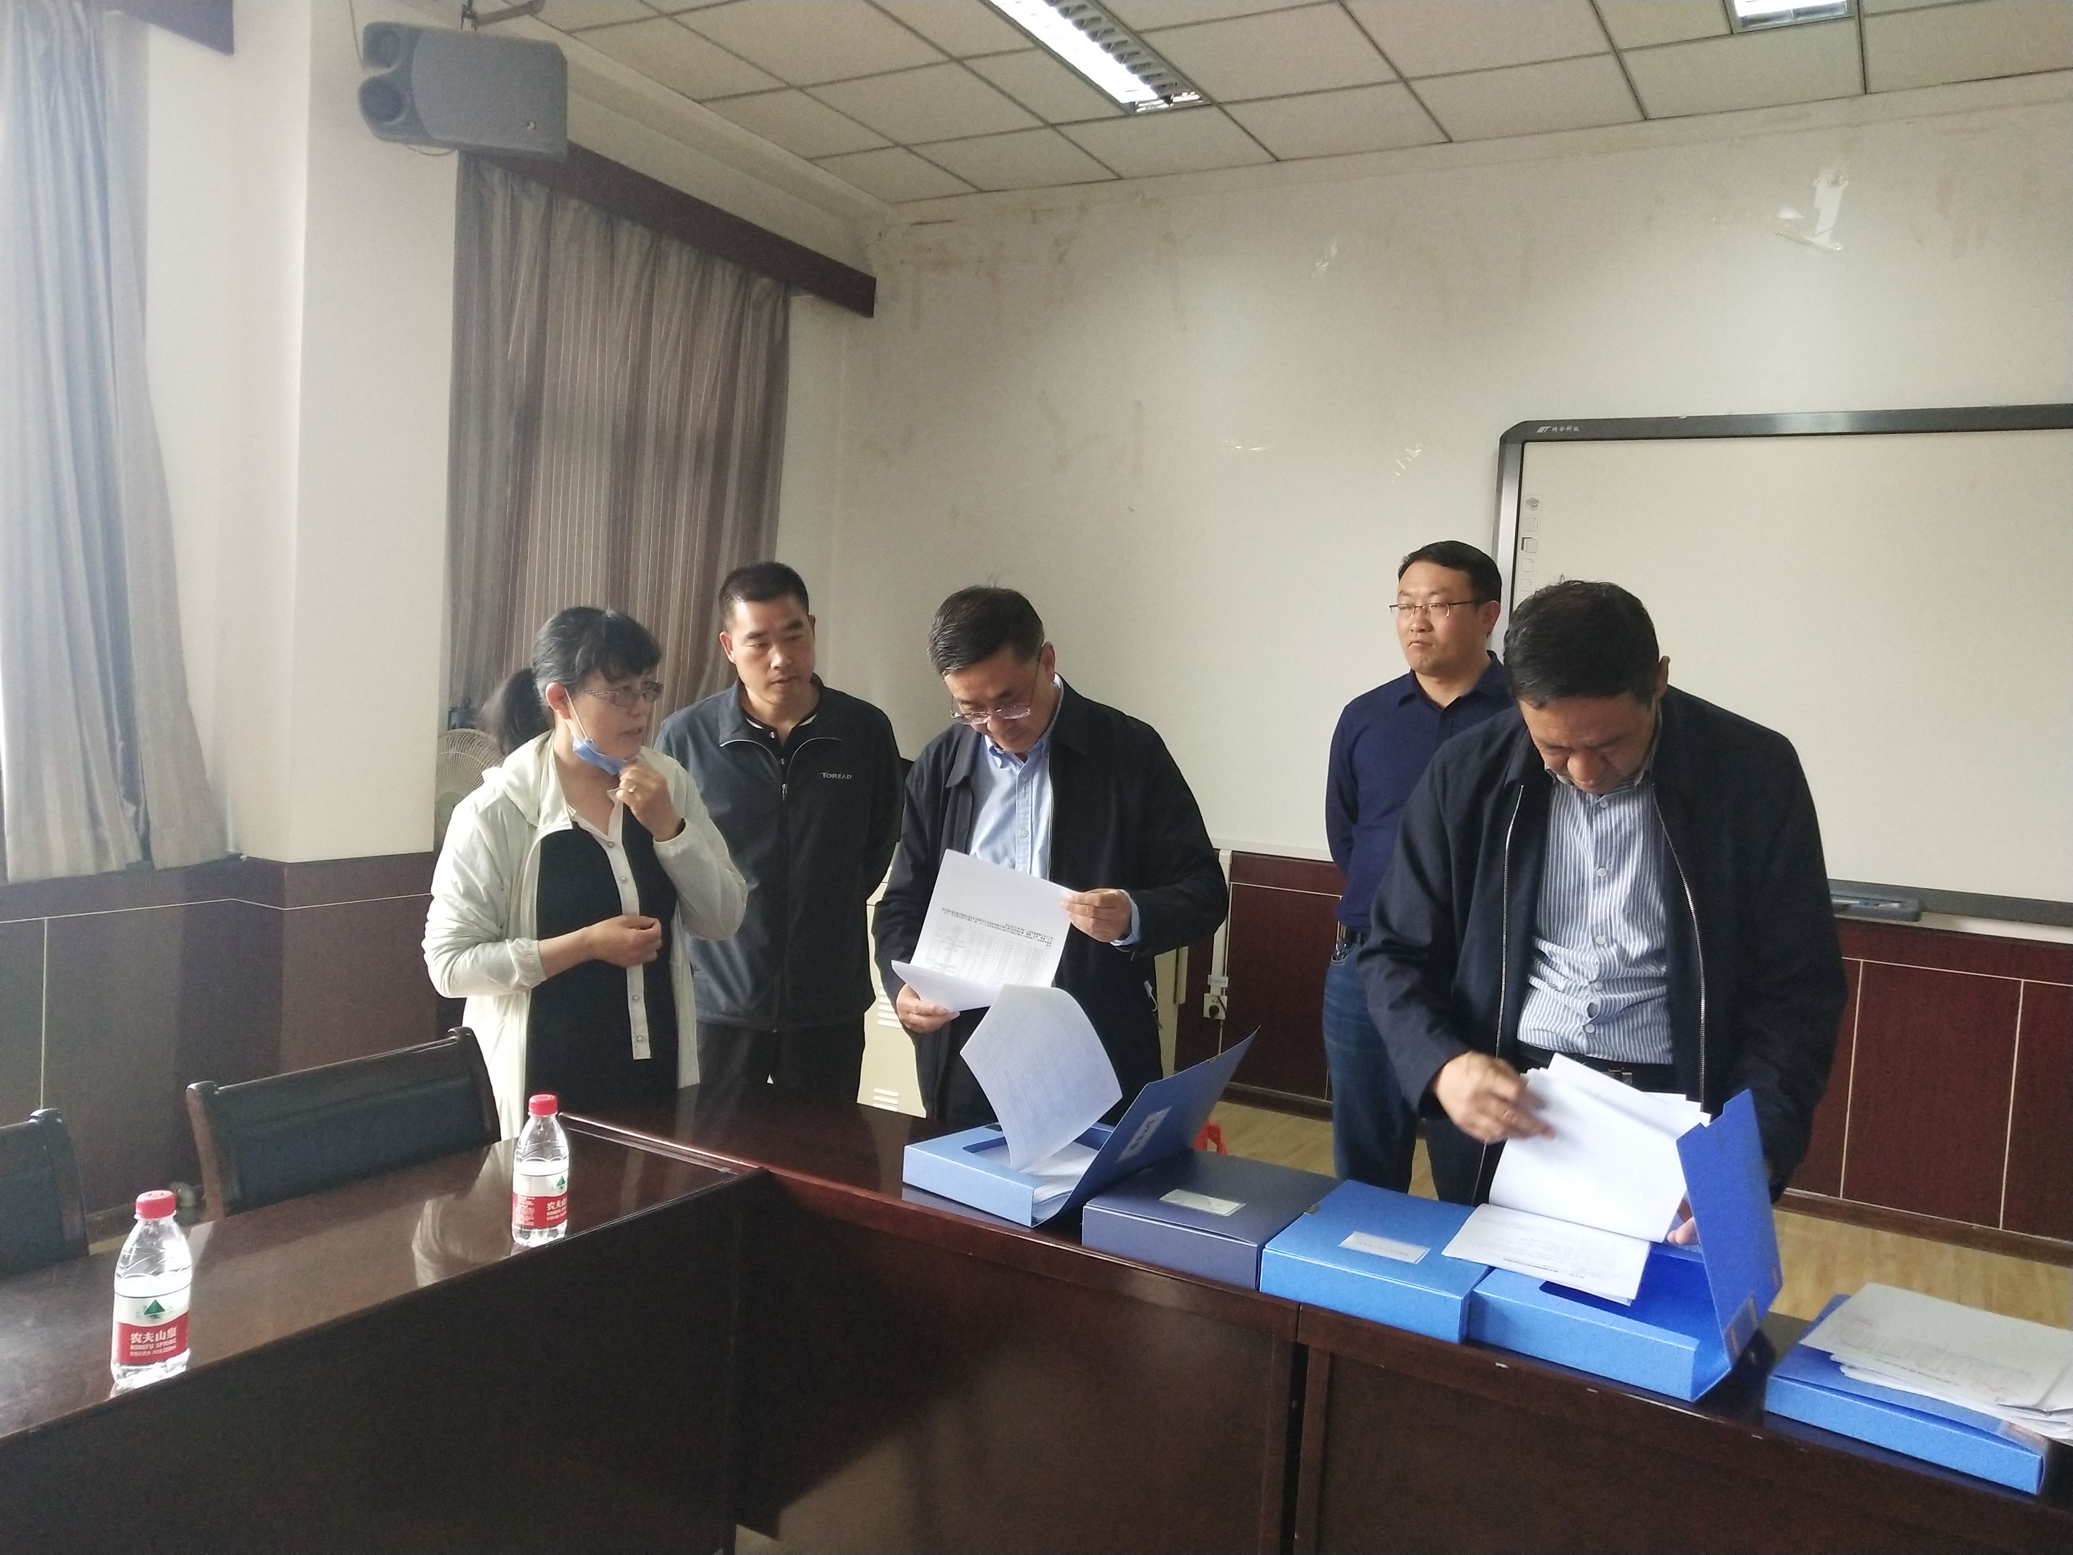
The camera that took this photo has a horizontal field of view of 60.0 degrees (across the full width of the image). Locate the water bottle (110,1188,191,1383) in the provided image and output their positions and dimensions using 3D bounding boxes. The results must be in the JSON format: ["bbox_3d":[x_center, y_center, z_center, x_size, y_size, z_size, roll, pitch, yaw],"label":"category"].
[{"bbox_3d":[-0.810,0.468,1.650,0.063,0.170,0.063,3,3,0],"label":"water bottle"}]

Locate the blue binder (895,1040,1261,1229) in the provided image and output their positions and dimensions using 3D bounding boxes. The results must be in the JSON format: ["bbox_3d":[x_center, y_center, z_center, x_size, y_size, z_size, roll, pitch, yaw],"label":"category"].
[{"bbox_3d":[0.080,0.443,2.419,0.400,0.235,0.310,6,4,39],"label":"blue binder"}]

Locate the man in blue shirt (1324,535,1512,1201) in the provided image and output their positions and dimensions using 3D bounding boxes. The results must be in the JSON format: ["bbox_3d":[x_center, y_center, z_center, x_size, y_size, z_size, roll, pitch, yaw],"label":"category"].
[{"bbox_3d":[0.727,0.427,3.330,0.470,1.720,0.300,4,3,16],"label":"man in blue shirt"}]

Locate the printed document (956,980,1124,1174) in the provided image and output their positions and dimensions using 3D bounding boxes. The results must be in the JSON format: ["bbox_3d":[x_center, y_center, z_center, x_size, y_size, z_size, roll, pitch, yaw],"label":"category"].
[{"bbox_3d":[0.005,0.398,2.380,0.210,0.250,0.130,4,3,14],"label":"printed document"}]

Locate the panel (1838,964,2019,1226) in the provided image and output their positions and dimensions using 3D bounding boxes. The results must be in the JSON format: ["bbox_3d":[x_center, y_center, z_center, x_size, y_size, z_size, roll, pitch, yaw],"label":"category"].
[{"bbox_3d":[2.476,0.873,4.976,0.396,0.682,0.025,5,4,32],"label":"panel"}]

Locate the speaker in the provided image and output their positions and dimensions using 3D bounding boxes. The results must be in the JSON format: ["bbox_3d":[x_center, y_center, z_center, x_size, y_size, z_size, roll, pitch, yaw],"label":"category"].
[{"bbox_3d":[-1.372,-1.642,4.300,0.460,0.260,0.240,3,11,-9],"label":"speaker"}]

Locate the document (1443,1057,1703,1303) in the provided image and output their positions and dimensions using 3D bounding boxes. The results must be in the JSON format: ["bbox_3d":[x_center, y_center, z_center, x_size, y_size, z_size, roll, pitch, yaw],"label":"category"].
[{"bbox_3d":[0.620,0.460,2.070,0.240,0.190,0.280,5,4,34],"label":"document"}]

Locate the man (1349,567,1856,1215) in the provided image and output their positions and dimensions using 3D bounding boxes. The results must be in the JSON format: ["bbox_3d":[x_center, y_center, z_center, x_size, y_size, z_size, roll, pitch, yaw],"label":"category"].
[{"bbox_3d":[0.701,0.542,2.321,0.620,1.600,0.500,4,3,19],"label":"man"}]

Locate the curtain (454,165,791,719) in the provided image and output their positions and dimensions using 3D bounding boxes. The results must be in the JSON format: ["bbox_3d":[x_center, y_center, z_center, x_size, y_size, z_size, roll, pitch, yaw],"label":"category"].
[{"bbox_3d":[-1.321,-0.831,5.761,0.130,1.860,1.710,5,4,26],"label":"curtain"}]

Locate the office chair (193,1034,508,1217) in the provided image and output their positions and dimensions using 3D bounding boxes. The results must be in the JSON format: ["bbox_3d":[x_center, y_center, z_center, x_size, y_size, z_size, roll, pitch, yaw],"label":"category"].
[{"bbox_3d":[-0.702,0.820,2.232,0.530,0.900,0.480,5,4,26],"label":"office chair"}]

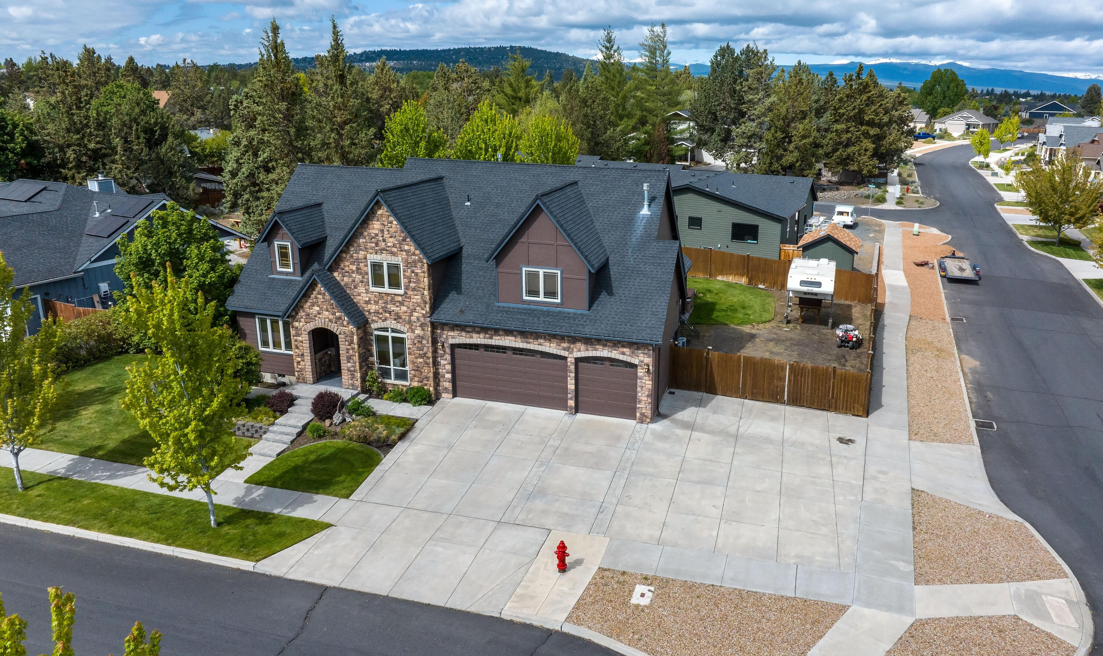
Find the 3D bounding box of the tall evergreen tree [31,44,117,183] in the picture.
[{"bbox_3d":[-51.514,-21.670,82.543,7.800,16.570,7.800,-10,20,-30],"label":"tall evergreen tree"}]

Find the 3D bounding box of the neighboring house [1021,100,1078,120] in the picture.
[{"bbox_3d":[181.018,-79.016,278.000,12.500,6.300,16.000,-16,24,-43],"label":"neighboring house"}]

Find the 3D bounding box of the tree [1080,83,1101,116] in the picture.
[{"bbox_3d":[183.332,-76.984,262.000,6.800,13.500,6.800,12,21,32],"label":"tree"}]

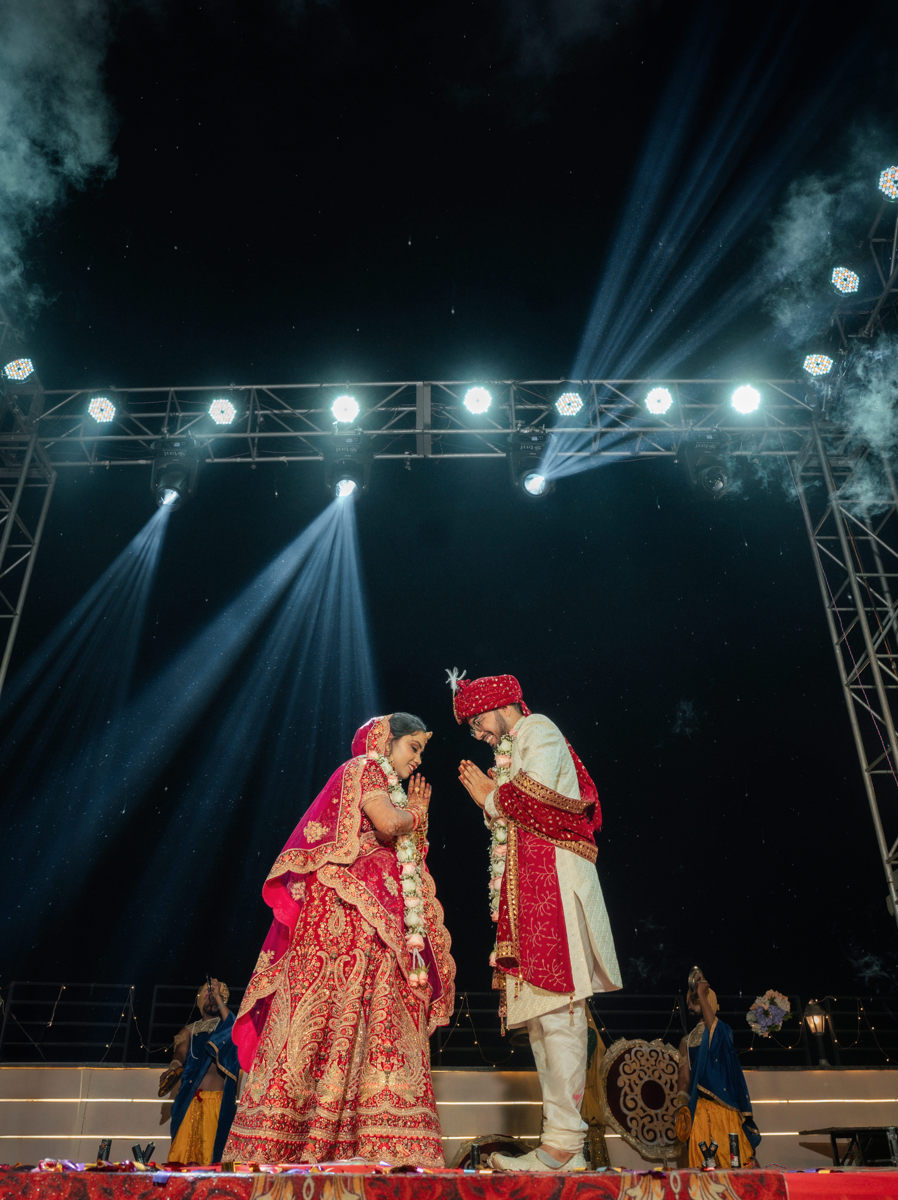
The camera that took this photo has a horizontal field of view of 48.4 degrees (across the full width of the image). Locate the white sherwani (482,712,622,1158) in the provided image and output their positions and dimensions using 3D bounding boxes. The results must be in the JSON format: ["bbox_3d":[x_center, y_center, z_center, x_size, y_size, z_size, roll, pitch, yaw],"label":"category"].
[{"bbox_3d":[0.360,1.091,3.525,0.460,1.530,0.500,3,-31,-5],"label":"white sherwani"}]

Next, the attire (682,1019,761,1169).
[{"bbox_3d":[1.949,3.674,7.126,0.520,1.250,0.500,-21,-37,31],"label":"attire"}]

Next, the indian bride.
[{"bbox_3d":[-0.352,1.145,3.572,0.730,1.550,0.680,-8,-32,13],"label":"indian bride"}]

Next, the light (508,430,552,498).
[{"bbox_3d":[0.578,-0.933,7.024,0.330,0.490,0.300,6,-32,-10],"label":"light"}]

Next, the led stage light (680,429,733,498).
[{"bbox_3d":[1.690,-0.851,6.516,0.330,0.490,0.280,3,-31,-5],"label":"led stage light"}]

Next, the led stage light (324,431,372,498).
[{"bbox_3d":[-0.711,-0.933,7.024,0.330,0.490,0.300,-3,-31,5],"label":"led stage light"}]

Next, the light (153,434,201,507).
[{"bbox_3d":[-1.810,-0.812,6.563,0.330,0.490,0.280,-3,-31,5],"label":"light"}]

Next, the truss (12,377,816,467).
[{"bbox_3d":[-0.251,-1.366,7.604,6.040,0.530,0.340,-1,-31,1],"label":"truss"}]

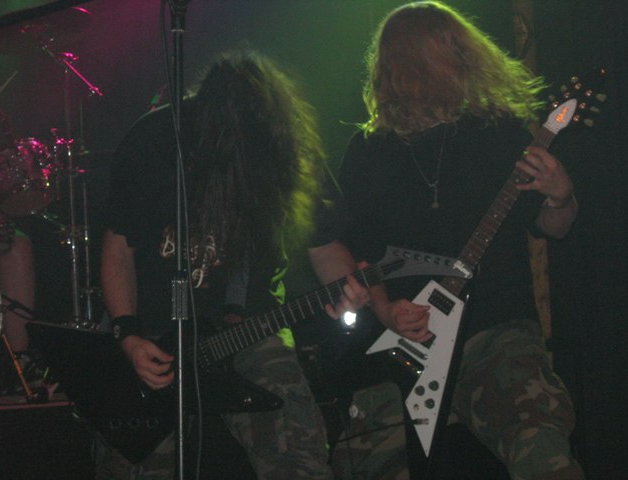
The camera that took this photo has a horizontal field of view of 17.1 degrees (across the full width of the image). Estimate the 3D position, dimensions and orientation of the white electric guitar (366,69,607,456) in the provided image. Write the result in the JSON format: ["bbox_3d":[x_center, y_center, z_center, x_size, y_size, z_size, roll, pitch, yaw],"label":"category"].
[{"bbox_3d":[0.410,0.008,5.069,0.400,1.035,0.075,36,9,27],"label":"white electric guitar"}]

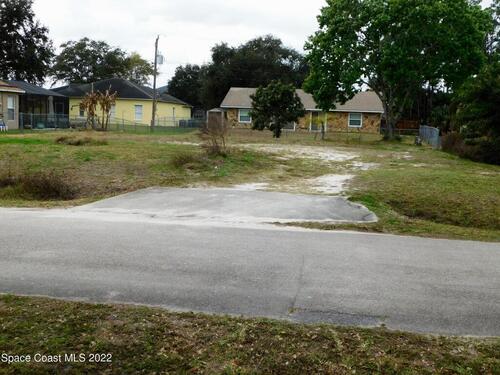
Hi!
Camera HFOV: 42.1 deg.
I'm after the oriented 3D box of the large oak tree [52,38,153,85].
[{"bbox_3d":[-20.300,-14.644,89.057,13.800,11.600,12.500,2,6,0],"label":"large oak tree"}]

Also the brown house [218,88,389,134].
[{"bbox_3d":[6.198,-8.411,71.195,16.900,4.700,9.800,3,6,11],"label":"brown house"}]

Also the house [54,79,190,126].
[{"bbox_3d":[-13.301,-8.785,67.106,11.500,4.800,15.000,3,6,7],"label":"house"}]

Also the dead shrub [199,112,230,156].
[{"bbox_3d":[-1.480,-2.315,27.913,1.350,1.850,1.250,2,6,0],"label":"dead shrub"}]

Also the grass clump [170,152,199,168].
[{"bbox_3d":[-1.985,-0.818,19.700,0.850,0.480,0.750,2,6,0],"label":"grass clump"}]

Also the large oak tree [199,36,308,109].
[{"bbox_3d":[0.615,-14.709,90.987,15.300,12.800,13.500,2,6,0],"label":"large oak tree"}]

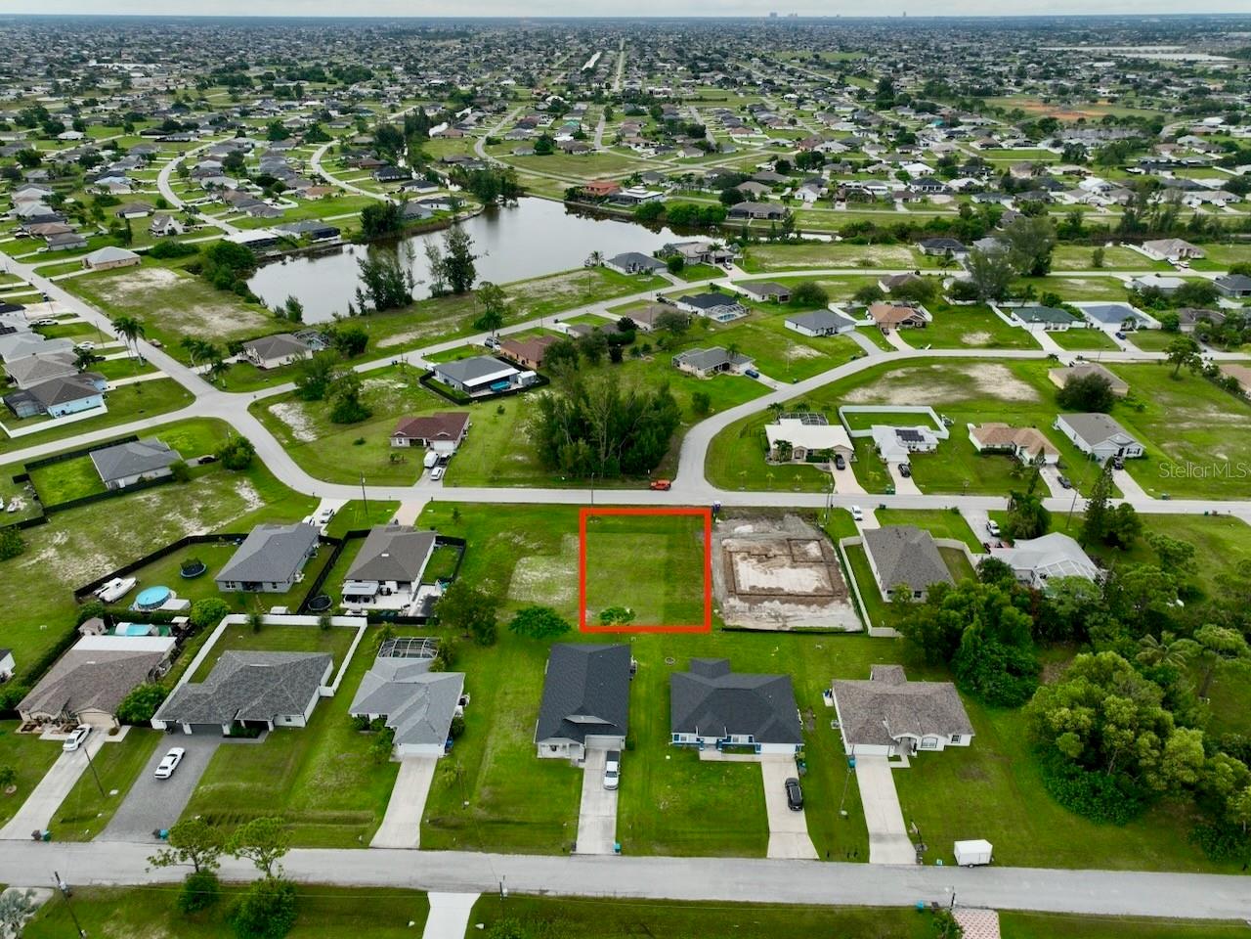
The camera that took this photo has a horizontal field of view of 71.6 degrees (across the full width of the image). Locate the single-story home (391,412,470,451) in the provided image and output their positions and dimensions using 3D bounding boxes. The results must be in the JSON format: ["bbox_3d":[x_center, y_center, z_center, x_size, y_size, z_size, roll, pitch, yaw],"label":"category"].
[{"bbox_3d":[-49.470,-10.780,218.820,17.290,5.300,16.890,-1,28,-1],"label":"single-story home"}]

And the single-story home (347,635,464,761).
[{"bbox_3d":[-32.000,32.572,129.009,15.200,5.200,23.000,1,28,1],"label":"single-story home"}]

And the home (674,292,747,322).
[{"bbox_3d":[32.220,-60.190,311.900,17.090,5.400,24.130,-19,34,-32],"label":"home"}]

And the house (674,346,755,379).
[{"bbox_3d":[25.154,-31.937,251.818,17.550,5.000,17.250,-20,34,-33],"label":"house"}]

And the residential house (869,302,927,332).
[{"bbox_3d":[91.511,-52.156,294.054,15.110,5.200,16.890,0,28,1],"label":"residential house"}]

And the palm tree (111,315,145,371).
[{"bbox_3d":[-147.744,-38.074,258.954,8.500,13.000,8.500,0,28,0],"label":"palm tree"}]

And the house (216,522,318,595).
[{"bbox_3d":[-65.800,15.254,161.706,13.000,5.400,19.800,1,28,1],"label":"house"}]

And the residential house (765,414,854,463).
[{"bbox_3d":[43.200,-8.832,208.017,19.000,4.900,20.600,1,28,1],"label":"residential house"}]

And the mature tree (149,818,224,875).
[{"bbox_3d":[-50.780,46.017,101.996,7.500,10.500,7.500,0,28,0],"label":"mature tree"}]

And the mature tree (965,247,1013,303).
[{"bbox_3d":[132.549,-70.459,316.141,16.000,17.000,16.000,0,28,0],"label":"mature tree"}]

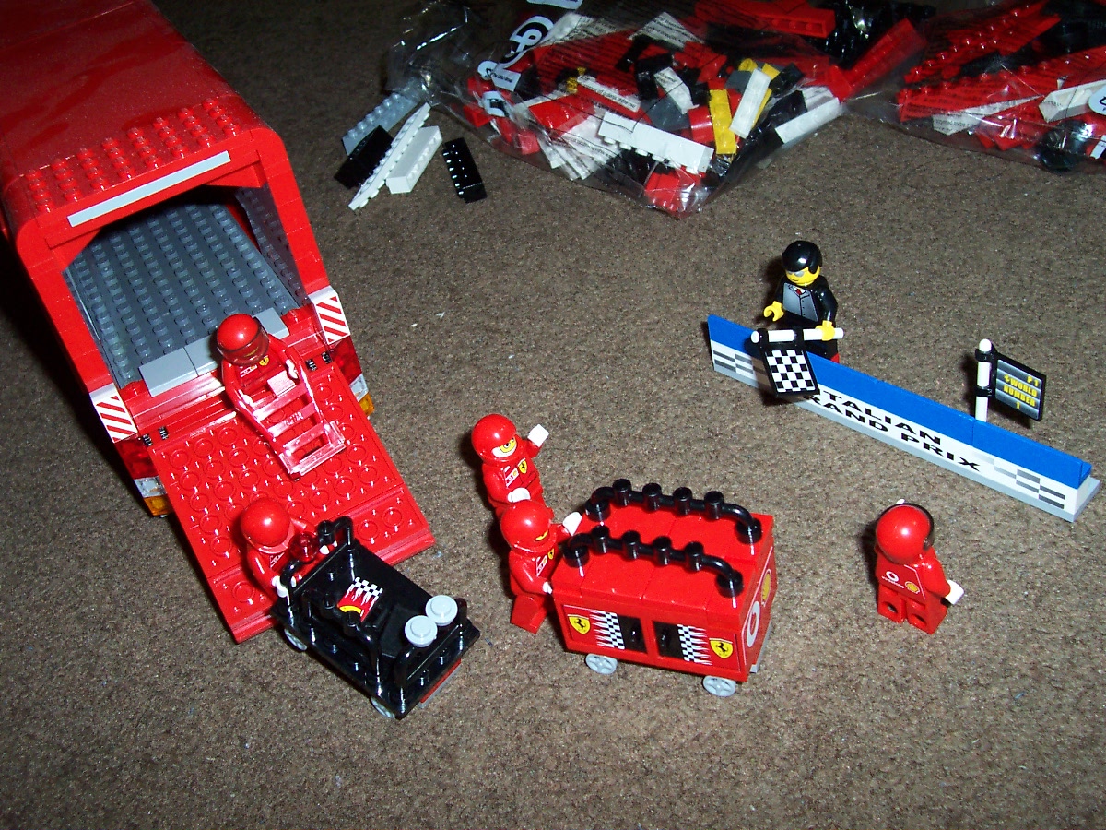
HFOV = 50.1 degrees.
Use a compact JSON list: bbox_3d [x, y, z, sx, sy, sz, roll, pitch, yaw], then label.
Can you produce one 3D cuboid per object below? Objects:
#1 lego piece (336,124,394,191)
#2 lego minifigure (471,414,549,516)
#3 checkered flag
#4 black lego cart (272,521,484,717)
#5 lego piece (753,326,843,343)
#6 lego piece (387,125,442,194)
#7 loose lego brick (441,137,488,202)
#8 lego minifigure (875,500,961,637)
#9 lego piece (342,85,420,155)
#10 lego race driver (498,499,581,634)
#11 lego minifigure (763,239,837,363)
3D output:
[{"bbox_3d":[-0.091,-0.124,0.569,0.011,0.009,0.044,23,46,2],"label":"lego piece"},{"bbox_3d":[-0.011,0.019,0.354,0.018,0.043,0.025,11,37,43],"label":"lego minifigure"},{"bbox_3d":[0.071,-0.016,0.357,0.016,0.004,0.022,-5,73,-27],"label":"checkered flag"},{"bbox_3d":[-0.048,0.052,0.320,0.049,0.032,0.033,32,53,22],"label":"black lego cart"},{"bbox_3d":[0.075,-0.024,0.362,0.033,0.003,0.003,-5,34,-27],"label":"lego piece"},{"bbox_3d":[-0.066,-0.121,0.562,0.011,0.008,0.048,1,41,16],"label":"lego piece"},{"bbox_3d":[-0.042,-0.112,0.545,0.011,0.008,0.048,-16,39,-4],"label":"loose lego brick"},{"bbox_3d":[0.094,0.036,0.304,0.025,0.043,0.022,21,57,36],"label":"lego minifigure"},{"bbox_3d":[-0.085,-0.152,0.601,0.008,0.011,0.064,12,45,27],"label":"lego piece"},{"bbox_3d":[-0.004,0.040,0.327,0.018,0.043,0.025,16,44,18],"label":"lego race driver"},{"bbox_3d":[0.080,-0.035,0.372,0.025,0.042,0.015,27,53,38],"label":"lego minifigure"}]

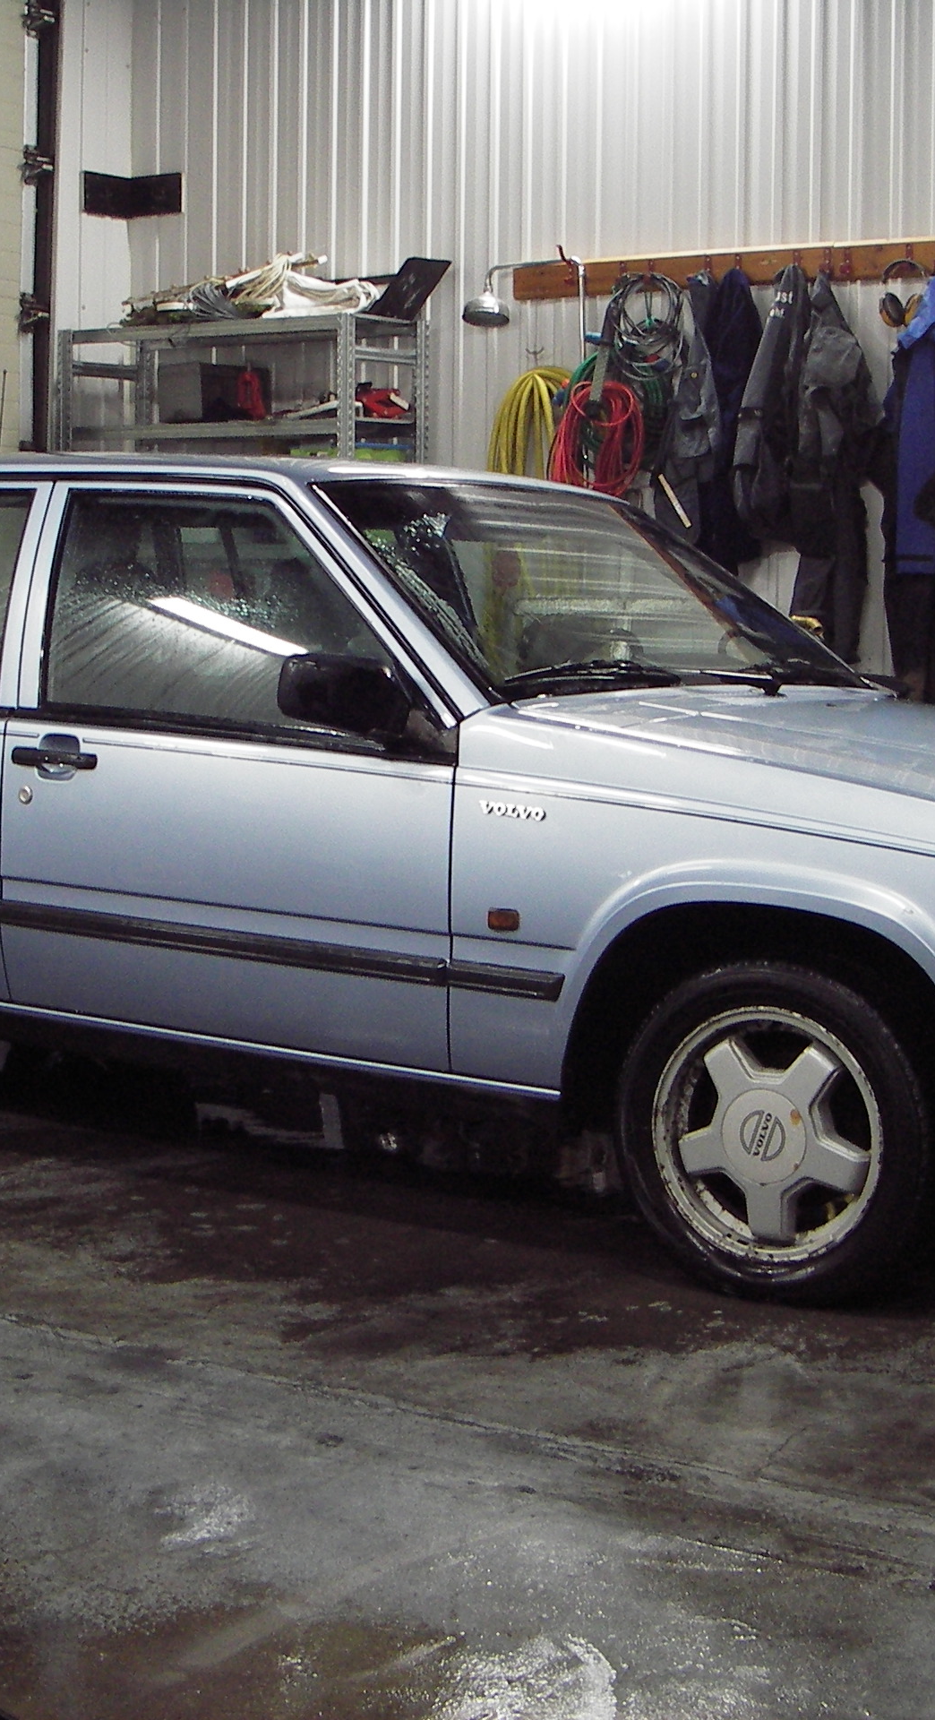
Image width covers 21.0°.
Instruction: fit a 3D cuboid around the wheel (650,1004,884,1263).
[{"bbox_3d":[0.509,0.425,4.009,0.410,0.410,0.160,5,9,34],"label":"wheel"}]

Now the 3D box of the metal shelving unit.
[{"bbox_3d":[-0.833,-0.856,8.954,1.350,2.070,0.420,5,8,34],"label":"metal shelving unit"}]

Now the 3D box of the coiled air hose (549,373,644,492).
[{"bbox_3d":[0.404,-1.315,7.830,0.360,0.380,0.150,5,8,33],"label":"coiled air hose"}]

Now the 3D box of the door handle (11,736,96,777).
[{"bbox_3d":[-0.755,-0.190,4.665,0.215,0.085,0.055,5,9,34],"label":"door handle"}]

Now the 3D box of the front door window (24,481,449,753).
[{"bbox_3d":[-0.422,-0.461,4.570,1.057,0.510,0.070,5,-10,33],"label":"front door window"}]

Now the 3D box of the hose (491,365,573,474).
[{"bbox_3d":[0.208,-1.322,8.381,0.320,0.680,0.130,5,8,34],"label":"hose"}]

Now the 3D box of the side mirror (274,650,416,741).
[{"bbox_3d":[-0.204,-0.279,4.260,0.115,0.135,0.210,5,8,33],"label":"side mirror"}]

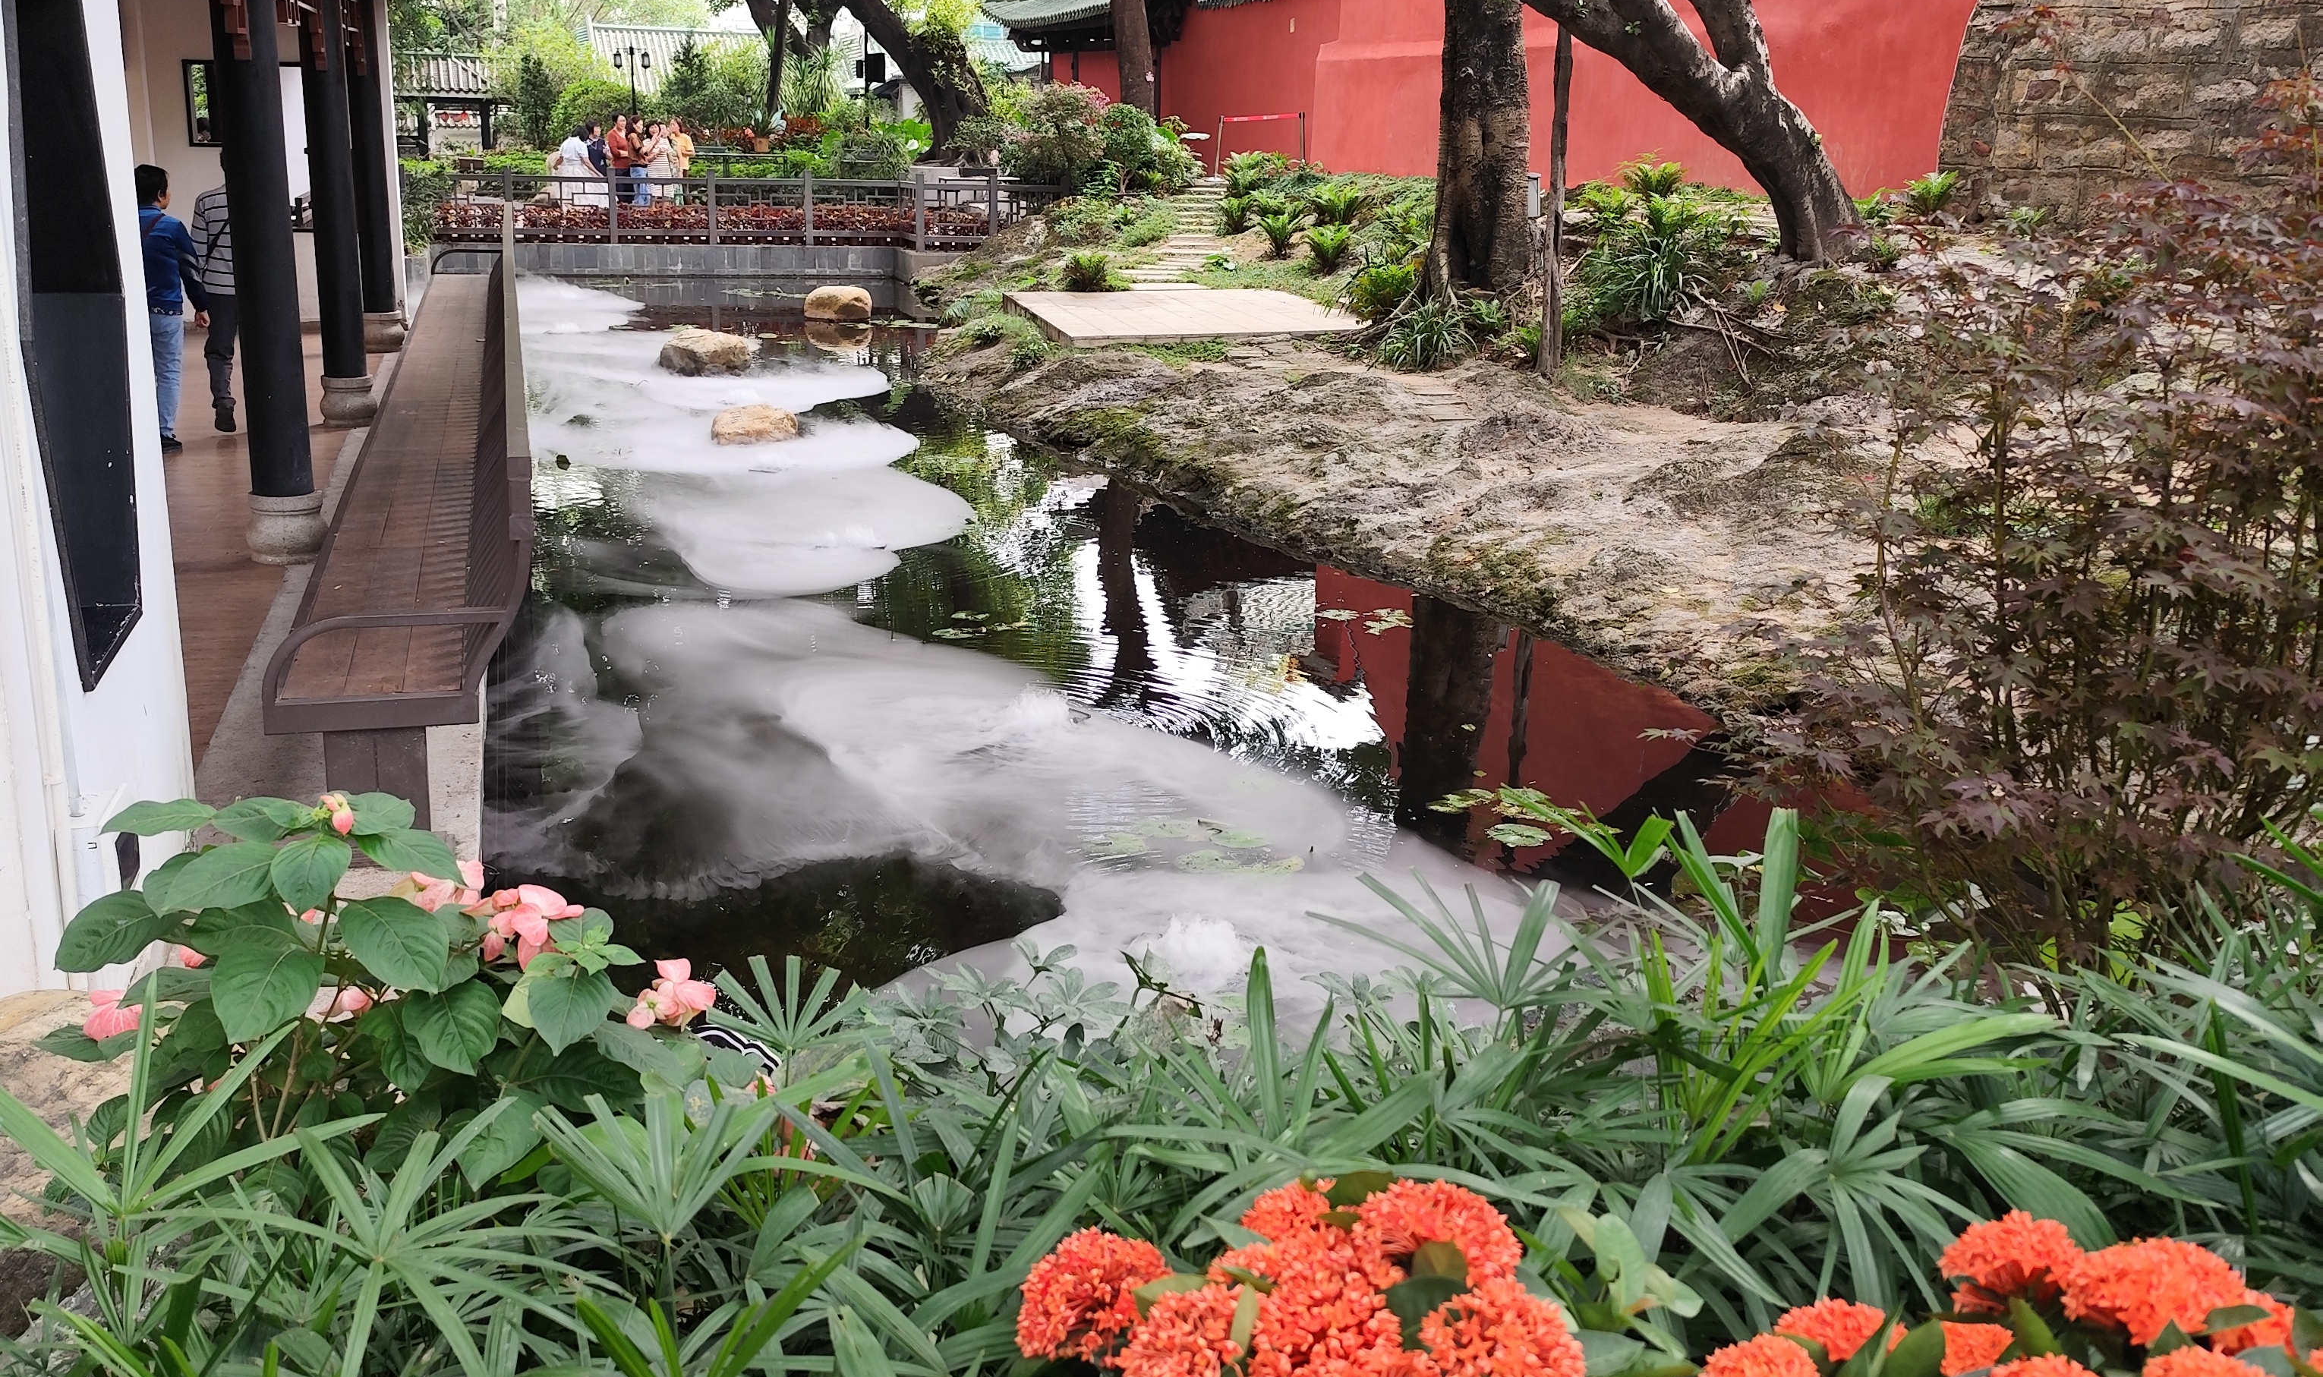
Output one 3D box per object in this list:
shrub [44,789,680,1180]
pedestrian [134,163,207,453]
[{"bbox_3d":[-1.065,0.422,2.750,0.800,0.560,0.650,1,16,0],"label":"shrub"},{"bbox_3d":[-6.083,-2.308,12.505,0.500,1.690,0.400,-4,16,-17],"label":"pedestrian"}]

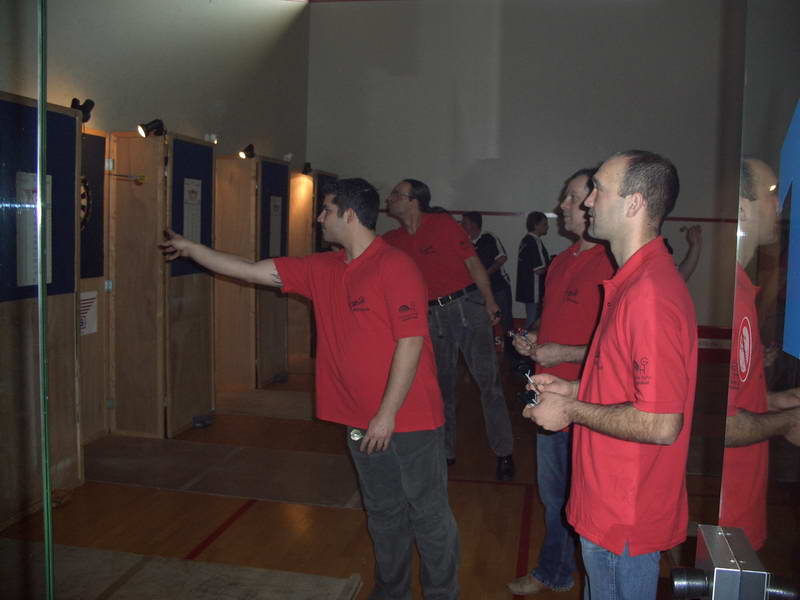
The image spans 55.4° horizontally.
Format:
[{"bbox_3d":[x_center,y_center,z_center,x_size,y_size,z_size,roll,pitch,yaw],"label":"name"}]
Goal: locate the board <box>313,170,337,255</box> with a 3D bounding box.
[{"bbox_3d":[-0.945,-1.044,9.451,0.040,1.030,0.860,3,6,10],"label":"board"}]

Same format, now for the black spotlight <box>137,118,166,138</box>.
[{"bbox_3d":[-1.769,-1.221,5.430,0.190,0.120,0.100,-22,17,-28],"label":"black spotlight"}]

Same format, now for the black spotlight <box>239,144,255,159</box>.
[{"bbox_3d":[-1.439,-1.392,7.151,0.090,0.110,0.160,7,31,40],"label":"black spotlight"}]

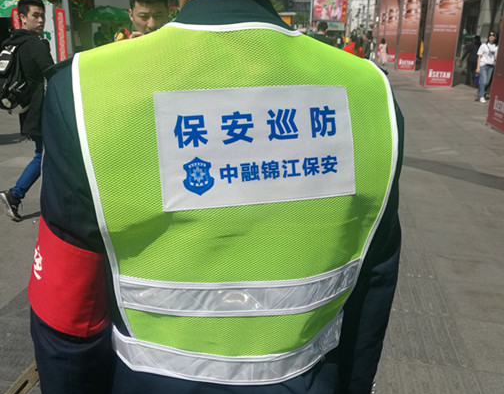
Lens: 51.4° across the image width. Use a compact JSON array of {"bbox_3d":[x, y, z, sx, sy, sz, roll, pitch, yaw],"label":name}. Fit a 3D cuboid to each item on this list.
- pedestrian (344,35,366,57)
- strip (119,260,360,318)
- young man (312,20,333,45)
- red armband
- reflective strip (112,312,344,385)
[{"bbox_3d":[2.283,-2.885,11.866,0.460,1.600,0.300,1,17,0],"label":"pedestrian"},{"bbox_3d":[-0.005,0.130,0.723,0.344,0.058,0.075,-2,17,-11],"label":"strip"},{"bbox_3d":[1.013,-1.732,7.832,0.480,1.720,0.300,0,17,-3],"label":"young man"},{"bbox_3d":[-0.261,0.097,0.737,0.115,0.140,0.130,7,17,-3],"label":"red armband"},{"bbox_3d":[-0.031,0.233,0.794,0.363,0.060,0.115,-1,17,-7],"label":"reflective strip"}]

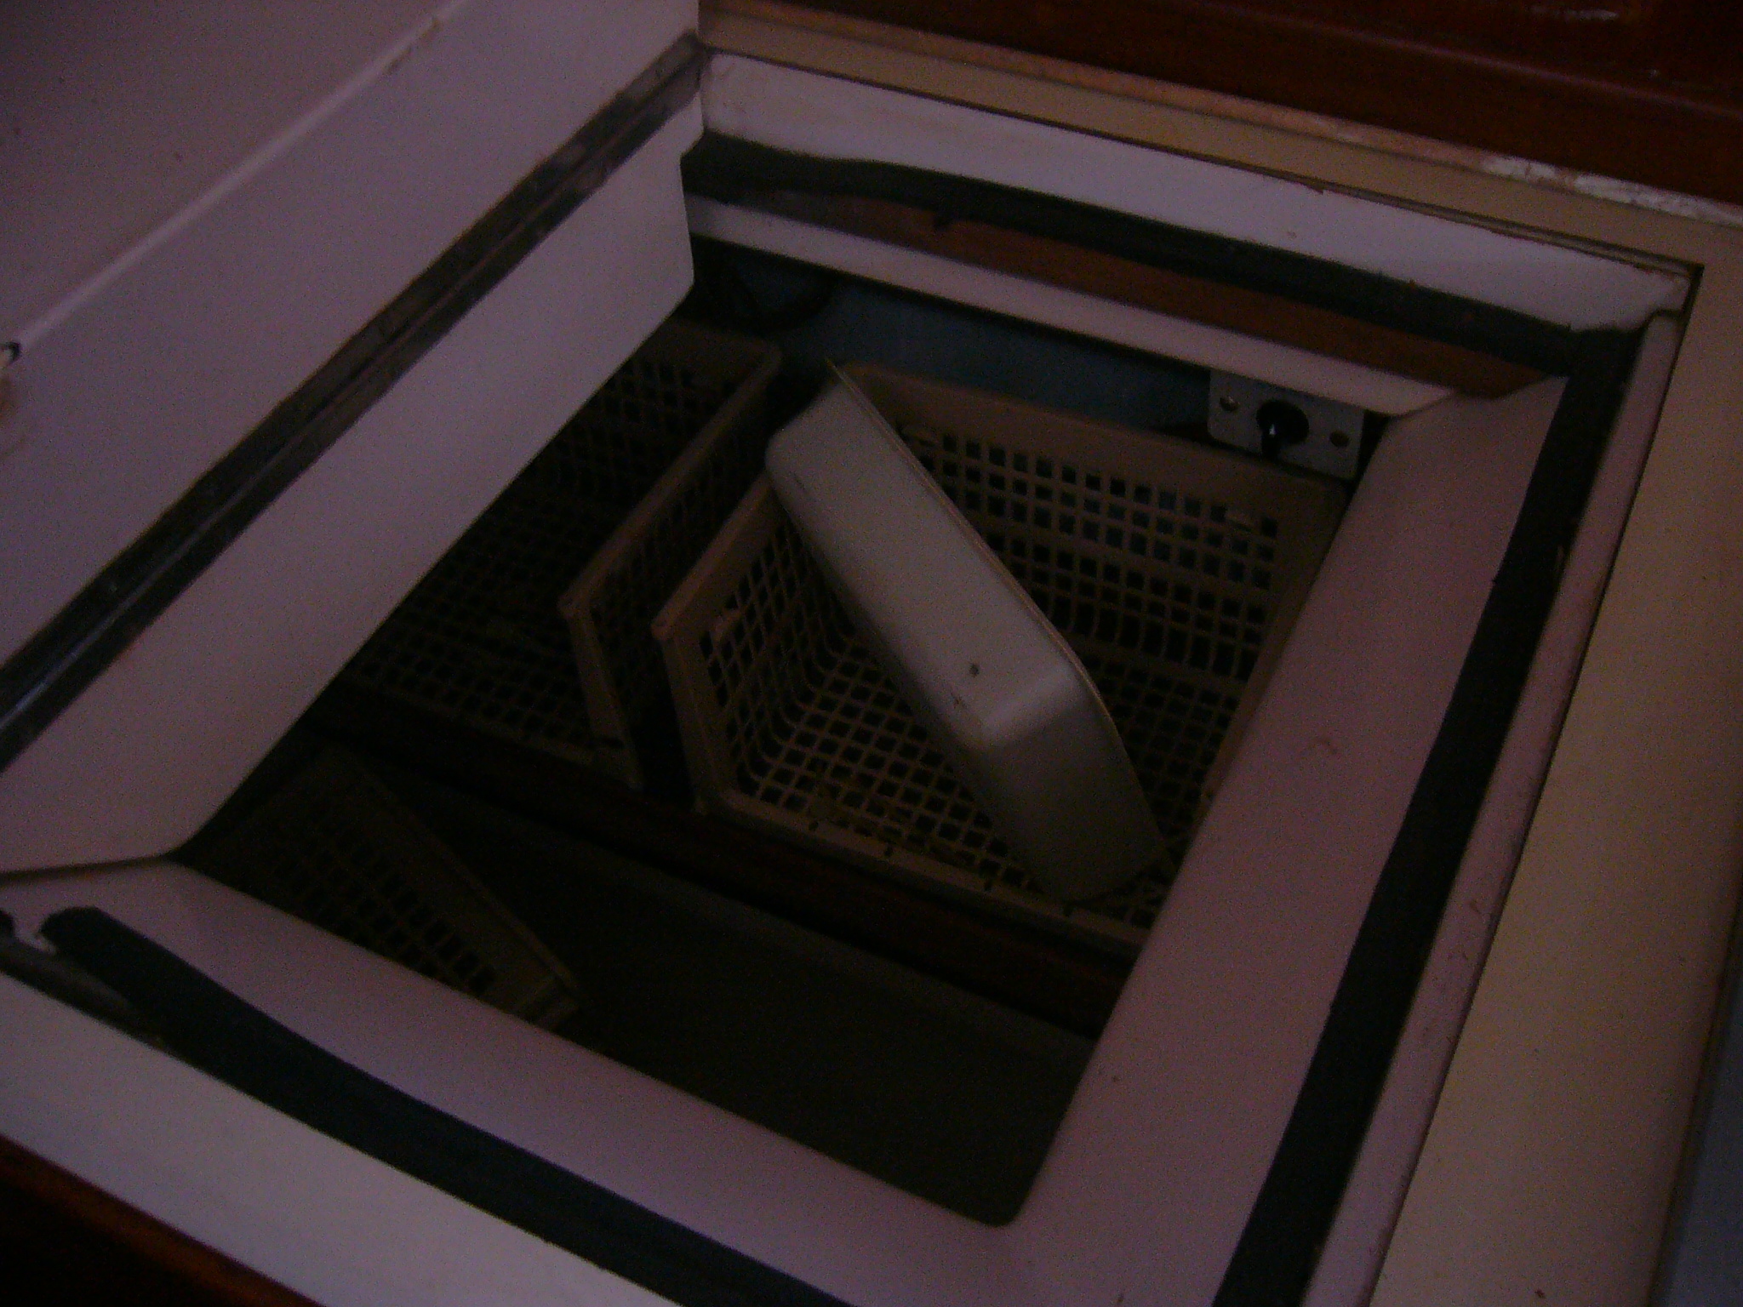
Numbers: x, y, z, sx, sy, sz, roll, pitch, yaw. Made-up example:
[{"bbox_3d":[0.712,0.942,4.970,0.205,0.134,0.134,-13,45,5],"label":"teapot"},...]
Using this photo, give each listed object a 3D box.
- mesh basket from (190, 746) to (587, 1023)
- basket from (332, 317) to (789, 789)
[{"bbox_3d":[-0.301,0.223,1.174,0.213,0.283,0.151,43,75,11],"label":"mesh basket"},{"bbox_3d":[-0.209,-0.087,1.020,0.283,0.151,0.213,18,53,22],"label":"basket"}]

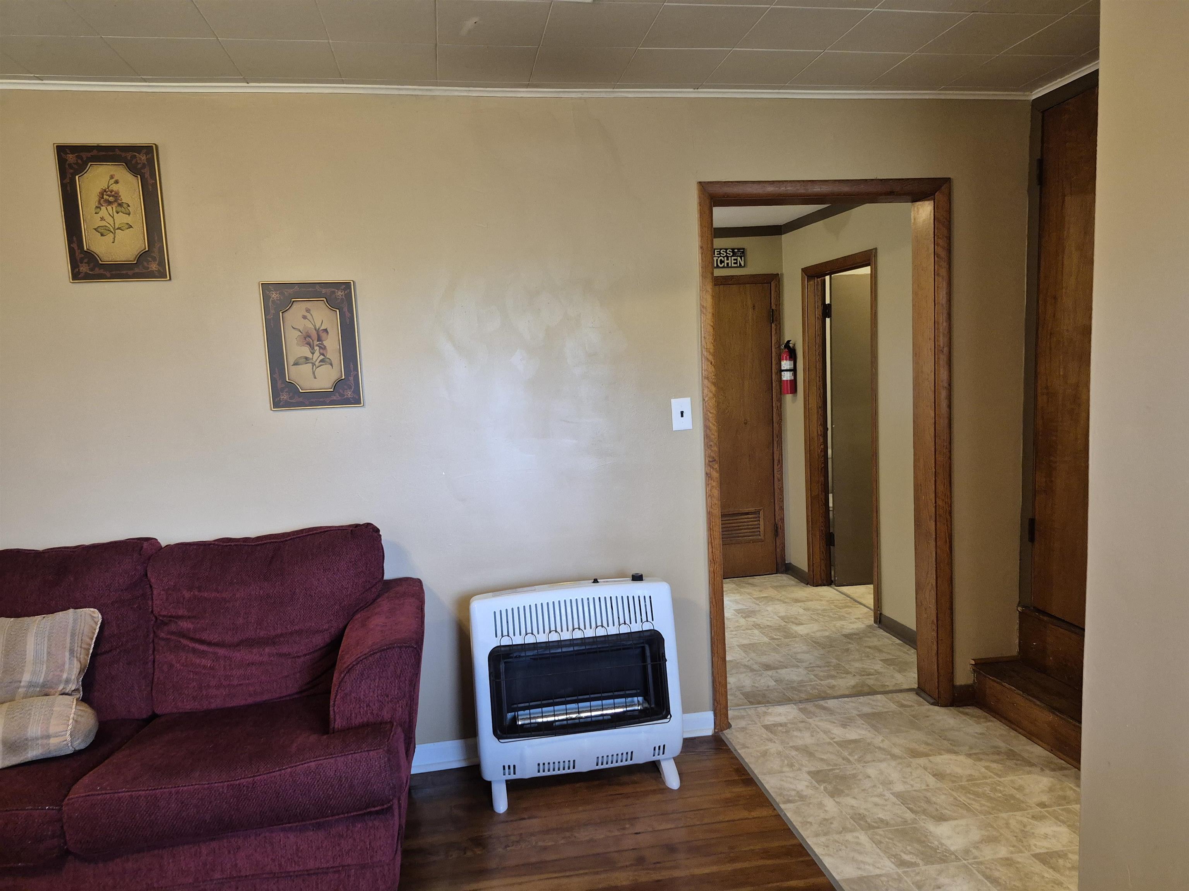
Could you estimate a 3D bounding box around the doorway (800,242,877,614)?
[{"bbox_3d":[1.447,-0.058,4.538,0.140,1.980,0.870,-4,6,-10],"label":"doorway"}]

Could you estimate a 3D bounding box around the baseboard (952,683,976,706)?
[{"bbox_3d":[1.522,1.026,3.237,0.093,0.090,0.015,-4,6,-10],"label":"baseboard"}]

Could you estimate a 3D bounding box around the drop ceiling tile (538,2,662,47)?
[{"bbox_3d":[0.011,-1.200,2.243,0.305,0.015,0.305,-4,6,-9],"label":"drop ceiling tile"}]

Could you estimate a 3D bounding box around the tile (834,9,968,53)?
[{"bbox_3d":[0.907,-1.254,2.384,0.305,0.018,0.305,-4,6,-10],"label":"tile"}]

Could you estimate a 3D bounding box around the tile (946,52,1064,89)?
[{"bbox_3d":[1.461,-1.325,2.788,0.305,0.015,0.305,-4,6,-9],"label":"tile"}]

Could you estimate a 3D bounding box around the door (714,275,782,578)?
[{"bbox_3d":[0.865,-0.099,5.108,0.740,1.960,0.050,-4,6,-10],"label":"door"}]

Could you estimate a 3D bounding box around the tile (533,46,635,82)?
[{"bbox_3d":[-0.044,-1.224,2.535,0.305,0.016,0.305,-4,6,-10],"label":"tile"}]

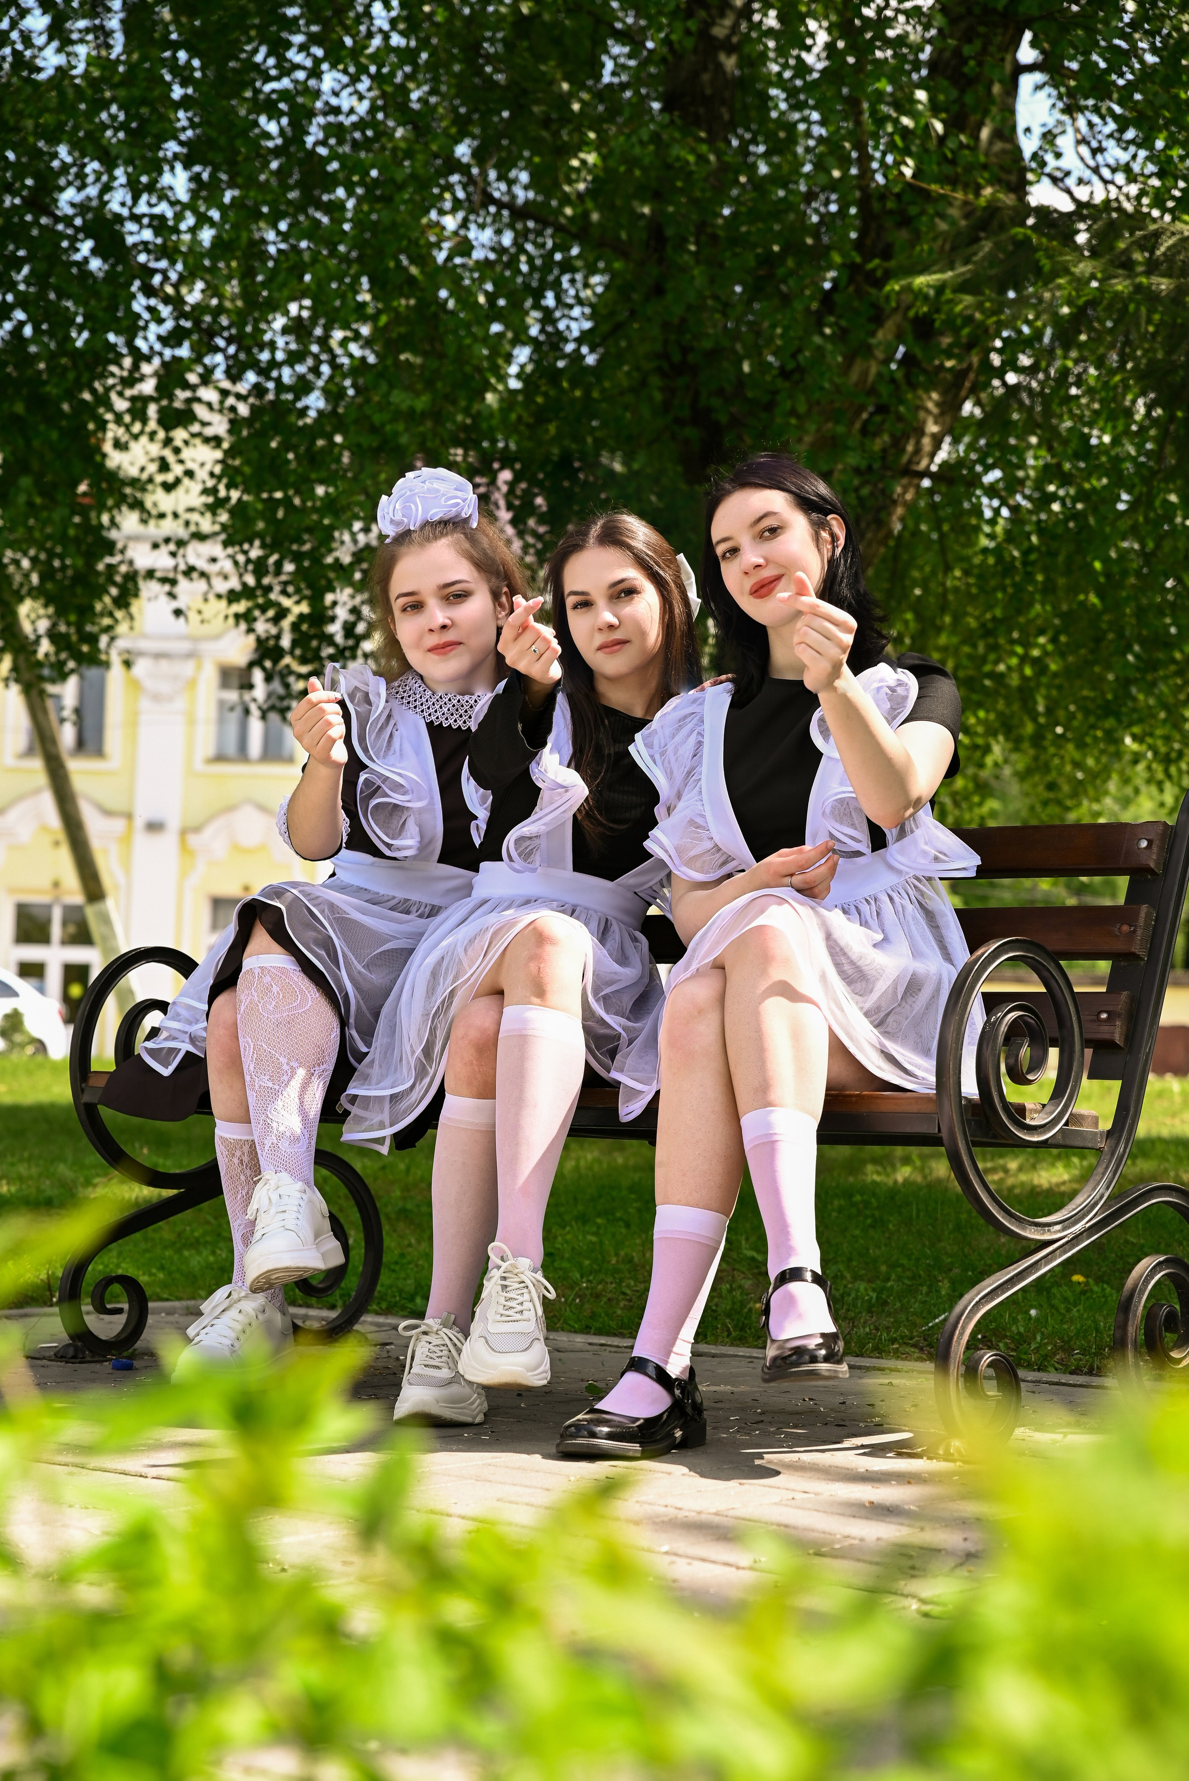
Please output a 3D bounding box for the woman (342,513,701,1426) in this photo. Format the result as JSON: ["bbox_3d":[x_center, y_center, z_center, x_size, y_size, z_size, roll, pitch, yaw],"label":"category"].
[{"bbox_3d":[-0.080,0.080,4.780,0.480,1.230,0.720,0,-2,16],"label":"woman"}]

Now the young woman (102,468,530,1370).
[{"bbox_3d":[-0.405,0.040,5.100,0.590,1.310,0.670,-1,-2,22],"label":"young woman"}]

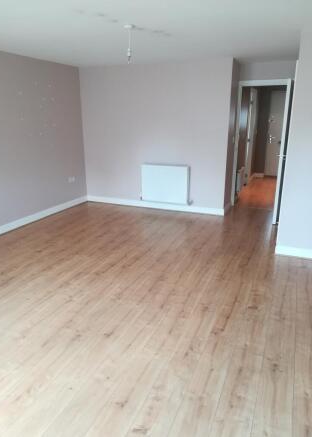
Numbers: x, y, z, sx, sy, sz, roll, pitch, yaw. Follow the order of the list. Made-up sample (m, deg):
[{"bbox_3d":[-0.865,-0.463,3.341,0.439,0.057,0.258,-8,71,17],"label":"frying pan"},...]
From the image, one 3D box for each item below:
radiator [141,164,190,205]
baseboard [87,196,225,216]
[{"bbox_3d":[0.146,-0.566,5.419,0.816,0.624,0.090,7,19,22],"label":"radiator"},{"bbox_3d":[-0.108,-0.234,5.691,2.580,0.117,0.025,7,19,22],"label":"baseboard"}]

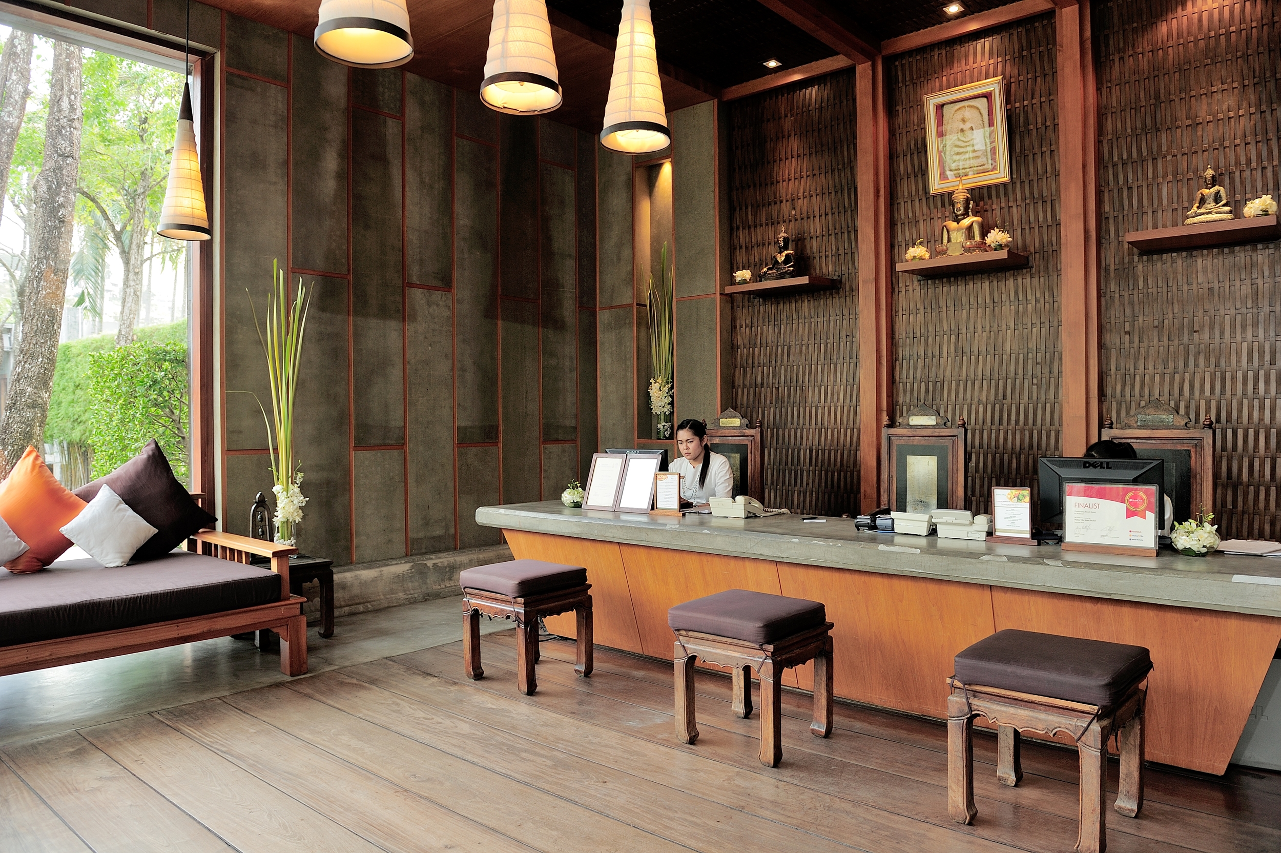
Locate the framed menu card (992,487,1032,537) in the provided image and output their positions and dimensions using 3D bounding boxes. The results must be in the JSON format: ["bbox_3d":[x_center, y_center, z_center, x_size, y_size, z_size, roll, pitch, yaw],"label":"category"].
[{"bbox_3d":[1.427,0.335,3.275,0.165,0.203,0.045,0,1,33],"label":"framed menu card"}]

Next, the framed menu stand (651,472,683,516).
[{"bbox_3d":[0.143,0.347,4.377,0.180,0.214,0.050,0,1,34],"label":"framed menu stand"}]

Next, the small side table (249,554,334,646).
[{"bbox_3d":[-1.995,0.963,4.714,0.417,0.432,0.442,0,1,40],"label":"small side table"}]

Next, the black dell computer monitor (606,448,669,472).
[{"bbox_3d":[-0.013,0.294,4.882,0.440,0.324,0.170,0,1,37],"label":"black dell computer monitor"}]

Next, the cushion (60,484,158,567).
[{"bbox_3d":[-2.635,0.506,4.247,0.305,0.305,0.120,42,-41,-13],"label":"cushion"}]

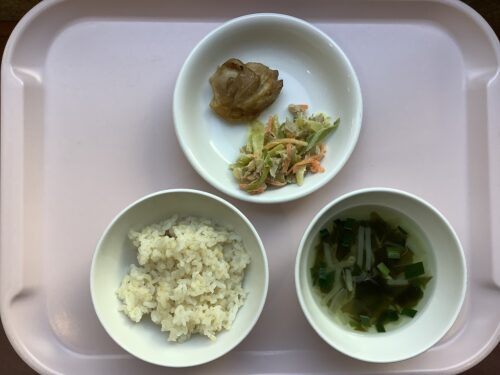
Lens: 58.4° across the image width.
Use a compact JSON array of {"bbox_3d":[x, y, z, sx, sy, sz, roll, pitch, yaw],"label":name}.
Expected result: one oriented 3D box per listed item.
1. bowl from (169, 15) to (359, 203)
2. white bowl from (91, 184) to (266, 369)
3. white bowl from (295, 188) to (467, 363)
[{"bbox_3d":[0.014,-0.060,0.358,0.143,0.036,0.143,0,88,-1],"label":"bowl"},{"bbox_3d":[-0.050,0.065,0.344,0.126,0.056,0.126,0,88,-1],"label":"white bowl"},{"bbox_3d":[0.092,0.063,0.344,0.122,0.058,0.122,0,88,-1],"label":"white bowl"}]

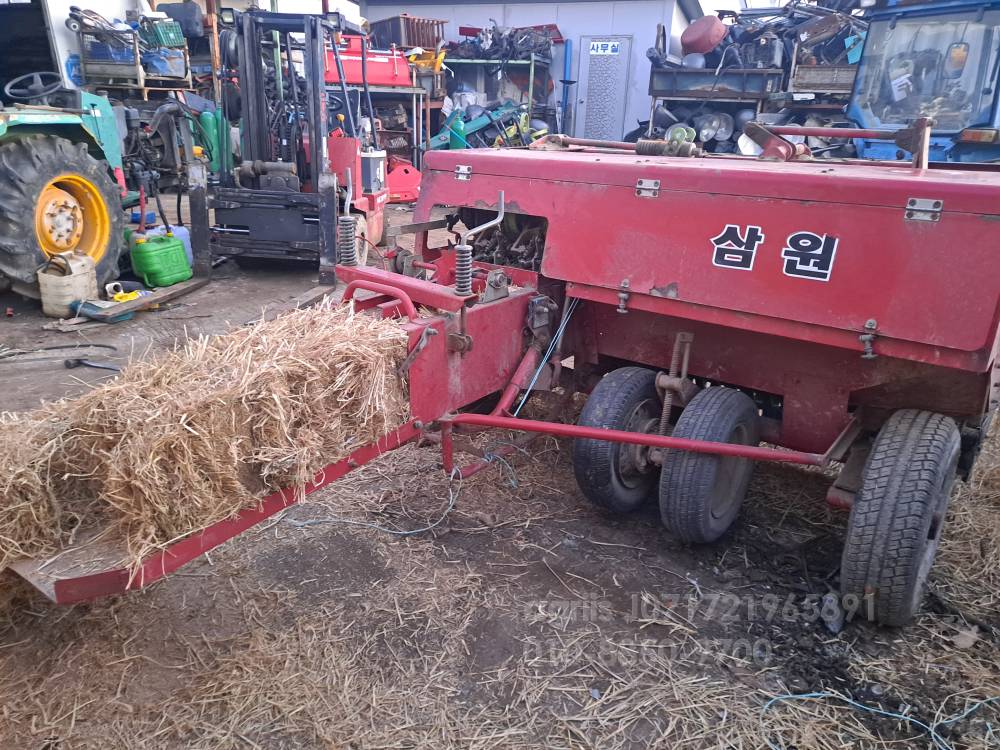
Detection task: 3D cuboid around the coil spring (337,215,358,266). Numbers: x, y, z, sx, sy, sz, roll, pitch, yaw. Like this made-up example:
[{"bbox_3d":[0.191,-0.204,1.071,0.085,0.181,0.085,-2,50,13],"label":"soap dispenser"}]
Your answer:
[{"bbox_3d":[-0.502,-0.440,2.370,0.051,0.148,0.051,17,26,36],"label":"coil spring"}]

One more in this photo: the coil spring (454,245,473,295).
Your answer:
[{"bbox_3d":[-0.106,-0.305,2.100,0.050,0.138,0.050,0,21,0],"label":"coil spring"}]

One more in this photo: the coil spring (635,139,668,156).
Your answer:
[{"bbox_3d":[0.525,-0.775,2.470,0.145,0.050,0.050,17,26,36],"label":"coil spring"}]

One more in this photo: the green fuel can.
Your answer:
[{"bbox_3d":[-2.721,-0.936,5.806,0.220,0.360,0.420,8,22,18],"label":"green fuel can"}]

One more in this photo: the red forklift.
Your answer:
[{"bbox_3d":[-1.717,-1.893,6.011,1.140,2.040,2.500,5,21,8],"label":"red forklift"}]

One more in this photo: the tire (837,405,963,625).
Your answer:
[{"bbox_3d":[1.155,0.410,2.083,0.190,0.620,0.620,15,26,34],"label":"tire"}]

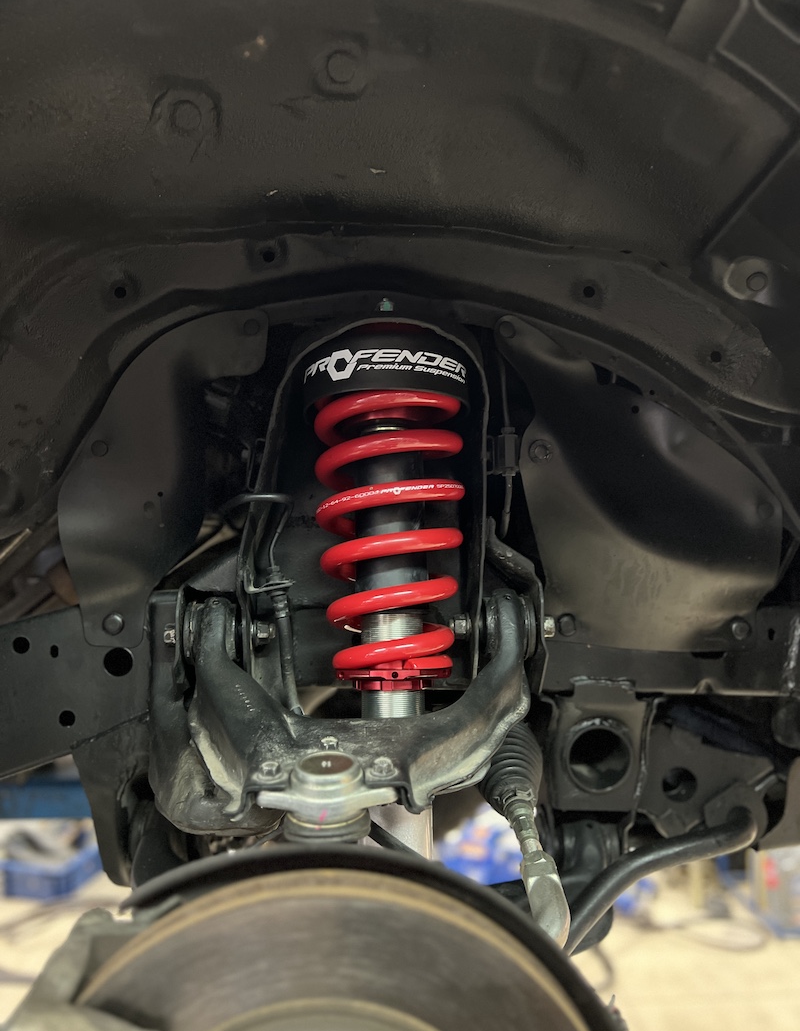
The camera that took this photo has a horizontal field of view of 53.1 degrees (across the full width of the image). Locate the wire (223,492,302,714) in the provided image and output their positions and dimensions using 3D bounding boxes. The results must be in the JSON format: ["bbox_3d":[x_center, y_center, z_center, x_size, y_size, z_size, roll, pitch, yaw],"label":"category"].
[{"bbox_3d":[-0.117,0.078,0.680,0.068,0.200,0.060,1,-3,0],"label":"wire"}]

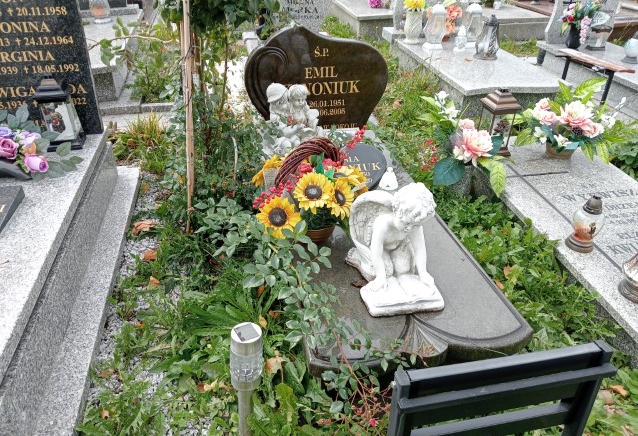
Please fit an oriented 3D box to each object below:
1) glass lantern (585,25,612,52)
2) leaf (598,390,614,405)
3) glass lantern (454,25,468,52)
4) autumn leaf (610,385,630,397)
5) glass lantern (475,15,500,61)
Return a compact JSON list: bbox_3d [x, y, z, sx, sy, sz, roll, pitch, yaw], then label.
[{"bbox_3d":[2.579,-1.669,4.760,0.180,0.190,0.160,-5,31,-9],"label":"glass lantern"},{"bbox_3d":[1.004,0.628,1.807,0.060,0.026,0.057,-5,31,-9],"label":"leaf"},{"bbox_3d":[1.254,-1.581,4.538,0.110,0.215,0.110,-5,31,-9],"label":"glass lantern"},{"bbox_3d":[0.979,0.558,1.679,0.035,0.022,0.058,-22,37,-32],"label":"autumn leaf"},{"bbox_3d":[1.456,-1.555,4.416,0.200,0.350,0.200,-6,32,-9],"label":"glass lantern"}]

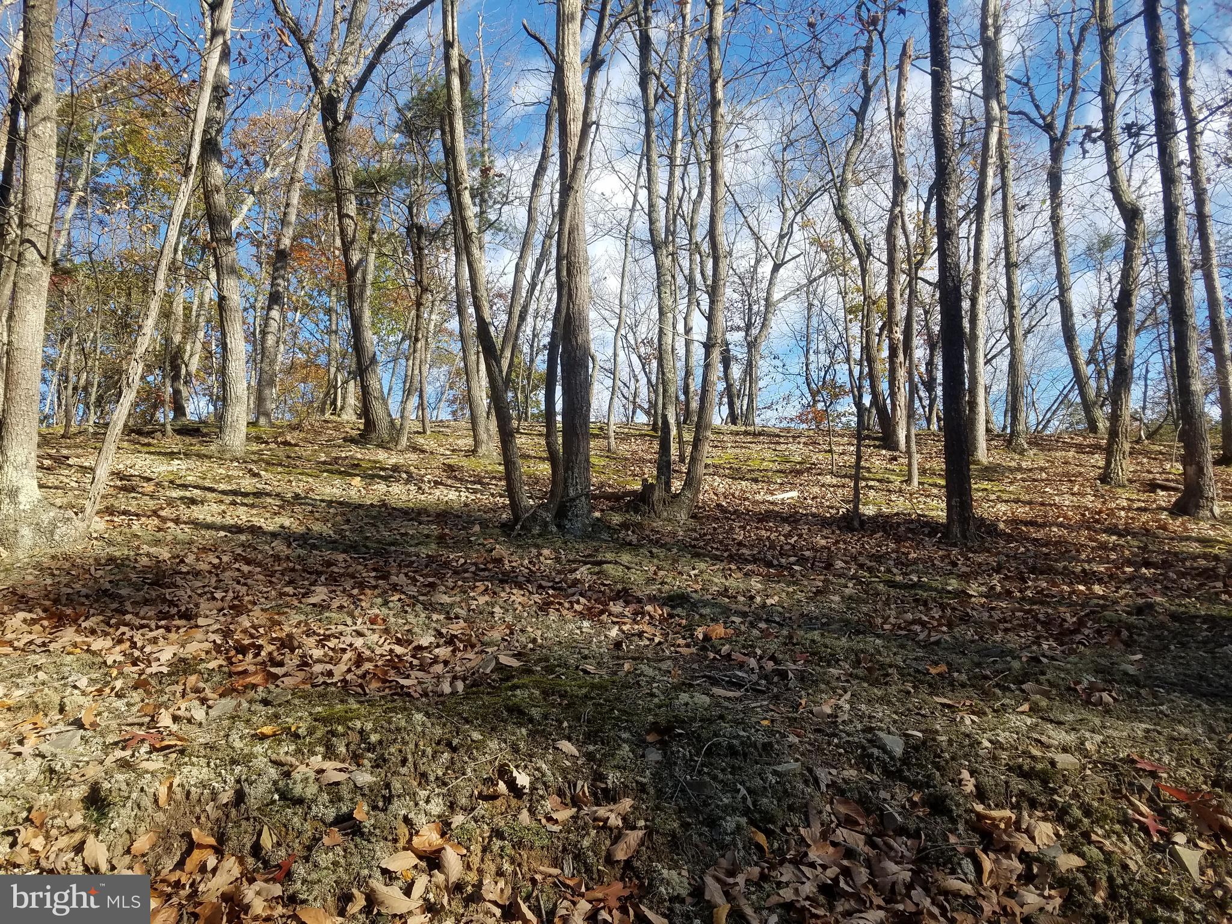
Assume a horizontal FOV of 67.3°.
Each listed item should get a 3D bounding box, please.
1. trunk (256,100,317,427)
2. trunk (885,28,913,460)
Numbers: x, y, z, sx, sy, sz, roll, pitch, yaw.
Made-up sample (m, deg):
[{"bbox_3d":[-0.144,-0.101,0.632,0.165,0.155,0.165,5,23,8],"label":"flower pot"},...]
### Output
[{"bbox_3d":[-7.877,-4.826,22.259,0.394,8.007,0.394,7,-4,0],"label":"trunk"},{"bbox_3d":[5.305,-4.096,17.256,0.359,7.880,0.341,2,-4,0],"label":"trunk"}]

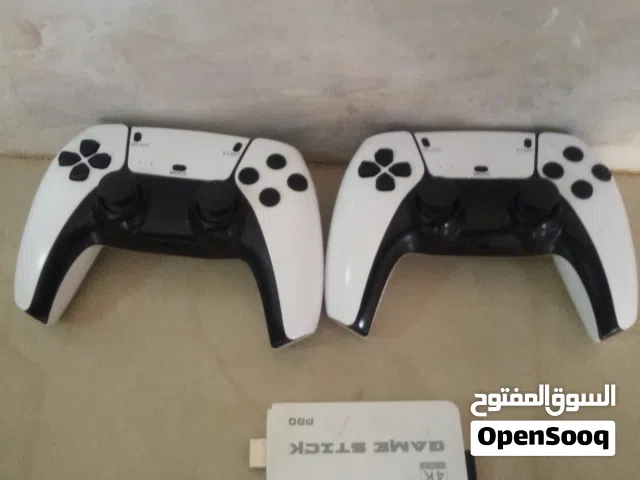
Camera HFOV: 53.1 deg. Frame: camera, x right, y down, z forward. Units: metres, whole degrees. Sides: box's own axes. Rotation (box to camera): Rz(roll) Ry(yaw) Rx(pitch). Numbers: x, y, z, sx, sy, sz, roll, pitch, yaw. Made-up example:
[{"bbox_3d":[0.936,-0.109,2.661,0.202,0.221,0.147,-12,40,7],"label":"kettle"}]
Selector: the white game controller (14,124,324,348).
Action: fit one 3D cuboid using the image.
[{"bbox_3d":[-0.074,-0.008,0.327,0.157,0.062,0.105,6,61,3],"label":"white game controller"}]

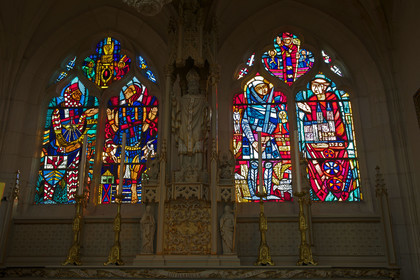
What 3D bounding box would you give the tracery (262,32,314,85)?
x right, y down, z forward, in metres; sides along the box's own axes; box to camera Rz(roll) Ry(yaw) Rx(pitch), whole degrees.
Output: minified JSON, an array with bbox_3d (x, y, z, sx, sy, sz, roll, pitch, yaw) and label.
[{"bbox_3d":[1.077,-1.135,5.165,0.700,0.784,0.050,-1,-17,3],"label":"tracery"}]

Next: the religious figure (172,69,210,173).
[{"bbox_3d":[-0.216,-0.245,4.517,0.442,1.275,0.340,-1,-17,3],"label":"religious figure"}]

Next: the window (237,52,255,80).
[{"bbox_3d":[0.490,-1.019,5.165,0.235,0.424,0.050,-1,-17,3],"label":"window"}]

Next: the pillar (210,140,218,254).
[{"bbox_3d":[0.047,0.605,4.110,0.085,1.253,0.100,-1,-17,3],"label":"pillar"}]

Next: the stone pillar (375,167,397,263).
[{"bbox_3d":[1.871,0.797,3.991,0.110,1.051,0.120,-1,-17,3],"label":"stone pillar"}]

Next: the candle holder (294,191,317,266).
[{"bbox_3d":[0.928,0.864,3.661,0.180,0.691,0.180,-1,-17,3],"label":"candle holder"}]

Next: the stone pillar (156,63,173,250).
[{"bbox_3d":[-0.521,0.142,4.342,0.120,2.275,0.140,-1,-17,3],"label":"stone pillar"}]

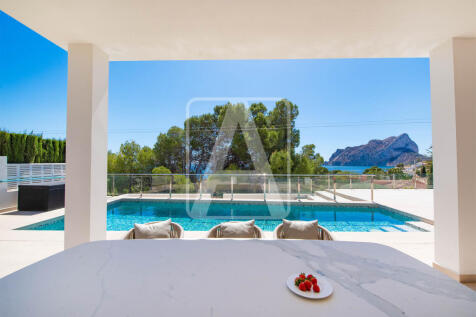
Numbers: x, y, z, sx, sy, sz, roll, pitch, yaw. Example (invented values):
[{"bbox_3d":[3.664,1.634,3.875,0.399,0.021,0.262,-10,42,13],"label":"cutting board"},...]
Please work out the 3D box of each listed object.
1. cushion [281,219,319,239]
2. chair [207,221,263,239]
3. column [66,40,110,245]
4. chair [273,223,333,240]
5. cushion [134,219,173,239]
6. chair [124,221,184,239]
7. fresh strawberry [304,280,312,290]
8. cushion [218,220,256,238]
[{"bbox_3d":[0.595,0.765,1.902,0.360,0.350,0.140,0,-16,2],"label":"cushion"},{"bbox_3d":[-0.030,1.011,1.732,0.570,0.770,0.580,0,-1,2],"label":"chair"},{"bbox_3d":[-1.931,0.003,2.556,0.297,2.825,0.297,0,-1,2],"label":"column"},{"bbox_3d":[0.585,1.005,1.699,0.570,0.780,0.580,0,-2,5],"label":"chair"},{"bbox_3d":[-0.817,0.765,1.902,0.360,0.350,0.140,0,-16,2],"label":"cushion"},{"bbox_3d":[-0.785,1.011,1.732,0.570,0.770,0.580,0,-1,2],"label":"chair"},{"bbox_3d":[0.331,0.594,0.928,0.034,0.034,0.037,0,-1,2],"label":"fresh strawberry"},{"bbox_3d":[-0.005,0.765,1.902,0.360,0.350,0.140,0,-16,2],"label":"cushion"}]

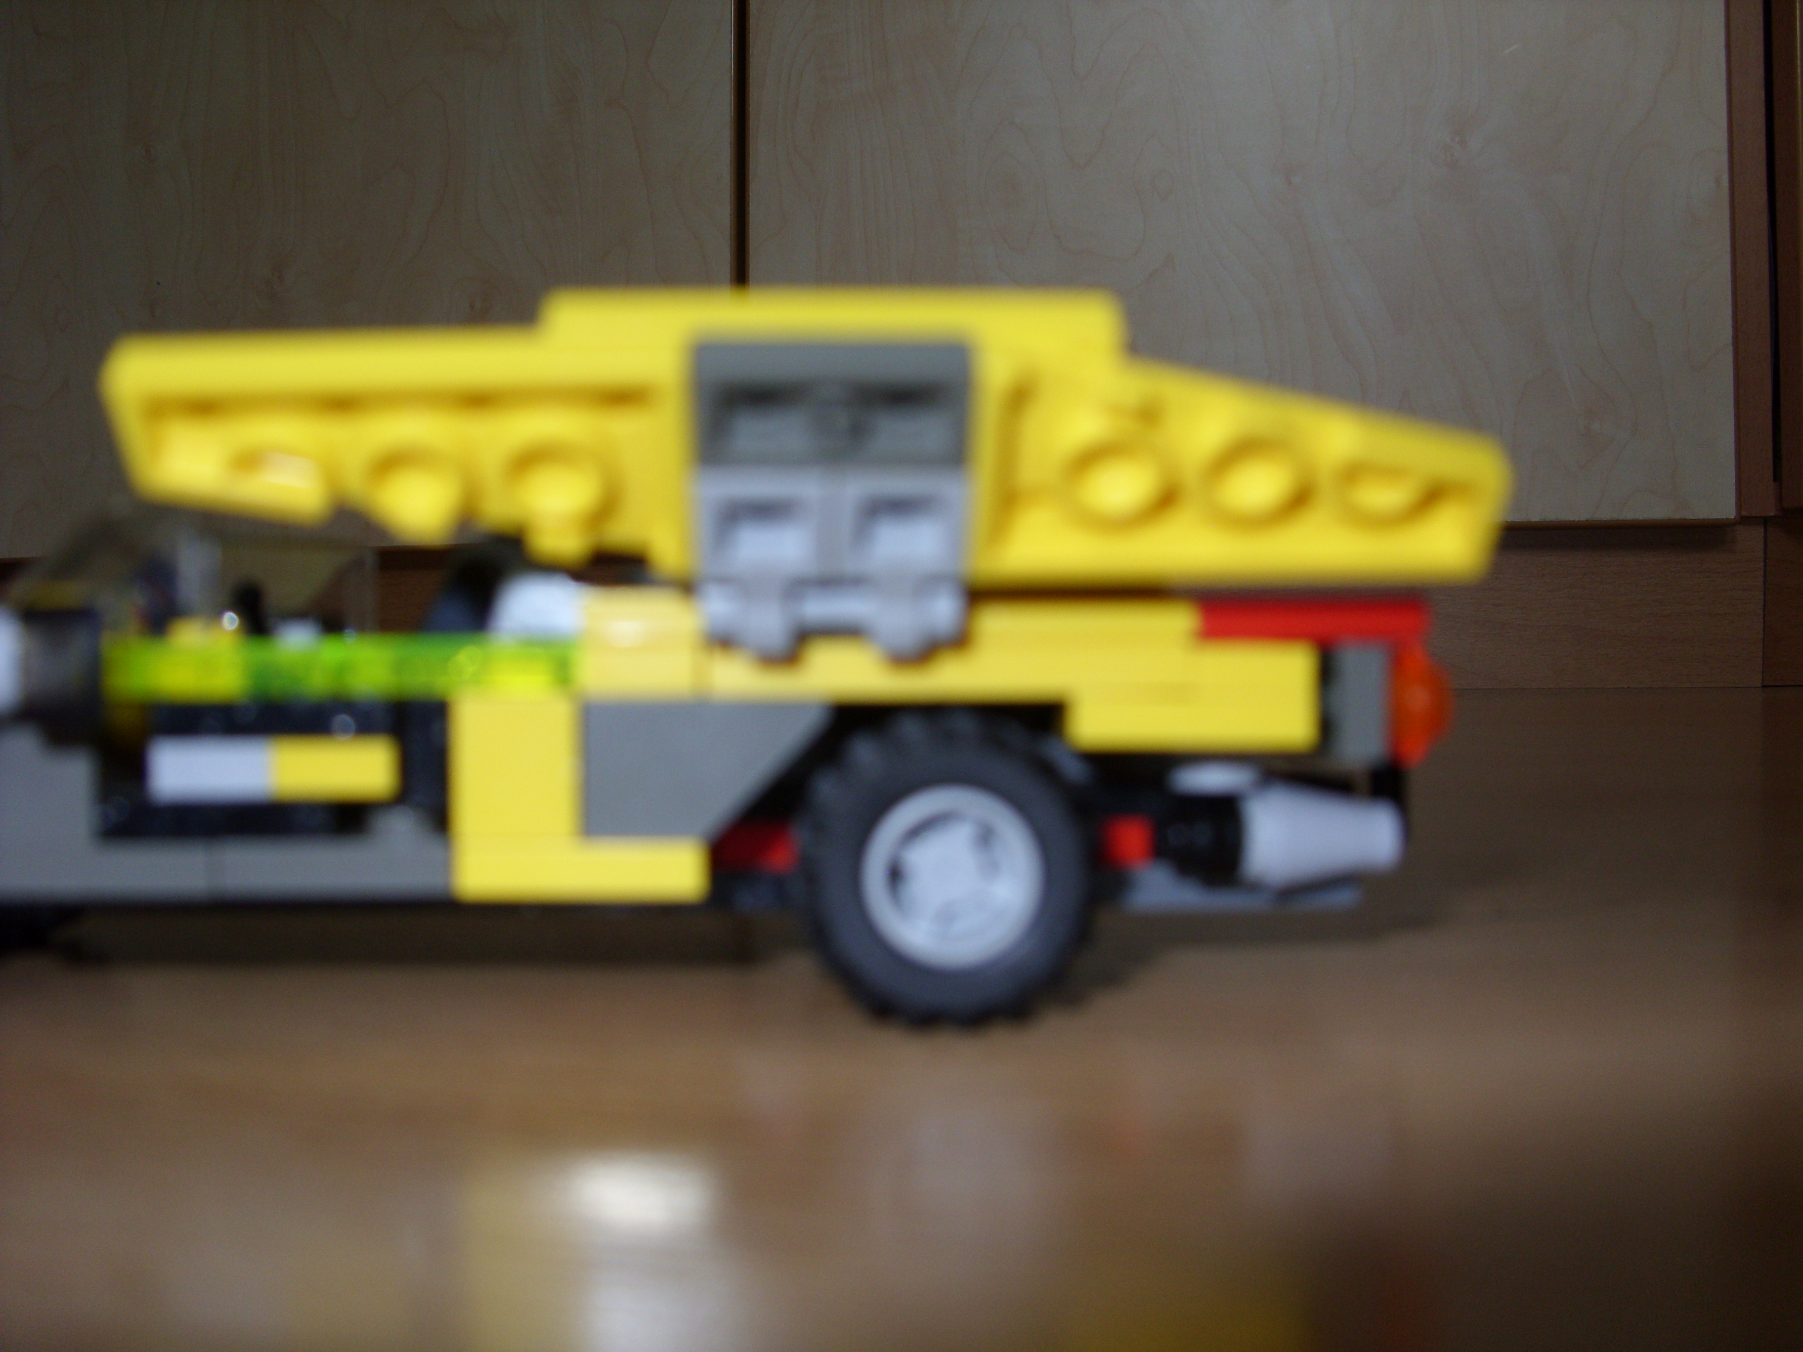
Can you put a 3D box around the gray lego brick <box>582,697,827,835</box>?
[{"bbox_3d":[-0.013,0.006,0.133,0.016,0.010,0.008,0,1,-1],"label":"gray lego brick"}]

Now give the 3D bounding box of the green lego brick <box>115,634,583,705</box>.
[{"bbox_3d":[-0.037,0.000,0.133,0.032,0.003,0.008,0,1,-1],"label":"green lego brick"}]

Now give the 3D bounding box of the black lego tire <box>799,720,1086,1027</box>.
[{"bbox_3d":[0.003,0.013,0.134,0.021,0.021,0.012,0,1,-1],"label":"black lego tire"}]

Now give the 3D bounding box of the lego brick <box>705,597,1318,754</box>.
[{"bbox_3d":[0.007,0.000,0.133,0.040,0.010,0.008,0,1,-1],"label":"lego brick"}]

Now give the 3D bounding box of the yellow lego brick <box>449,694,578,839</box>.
[{"bbox_3d":[-0.025,0.006,0.133,0.008,0.010,0.008,0,1,-1],"label":"yellow lego brick"}]

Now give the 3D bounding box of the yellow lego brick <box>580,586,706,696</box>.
[{"bbox_3d":[-0.017,-0.002,0.133,0.008,0.007,0.008,0,1,-1],"label":"yellow lego brick"}]

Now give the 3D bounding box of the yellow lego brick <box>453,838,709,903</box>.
[{"bbox_3d":[-0.021,0.013,0.133,0.016,0.003,0.008,0,1,-1],"label":"yellow lego brick"}]

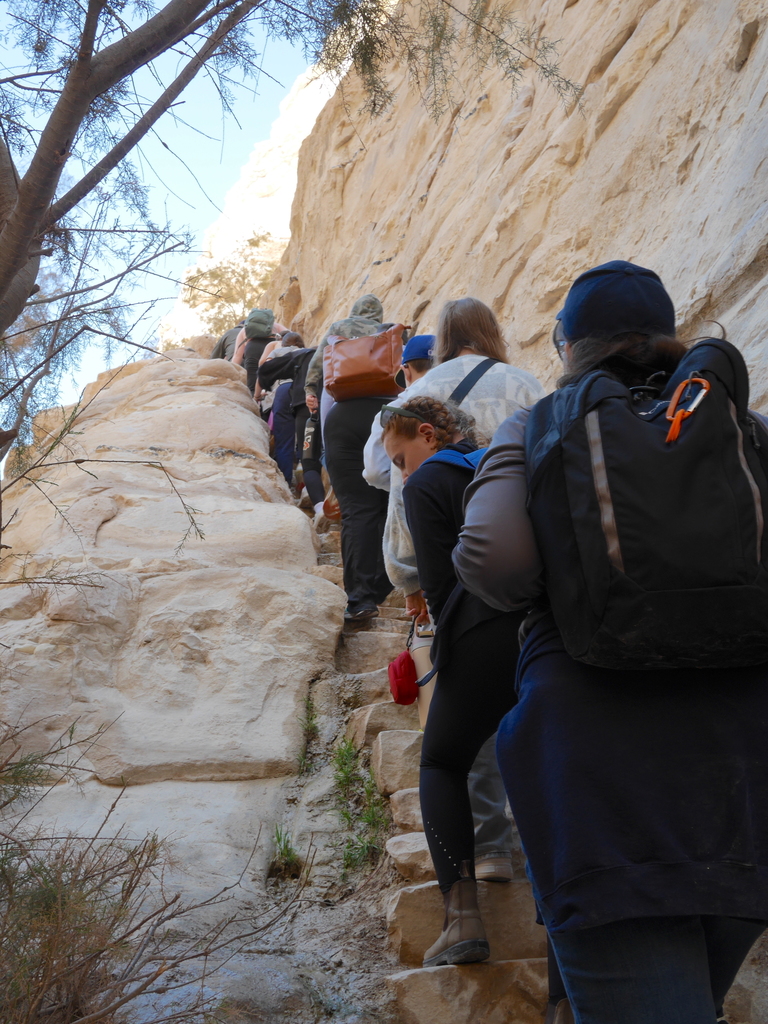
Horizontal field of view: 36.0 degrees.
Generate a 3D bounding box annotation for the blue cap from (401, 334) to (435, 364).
[{"bbox_3d":[0.130,-0.616,4.720,0.180,0.140,0.260,7,-24,-24],"label":"blue cap"}]

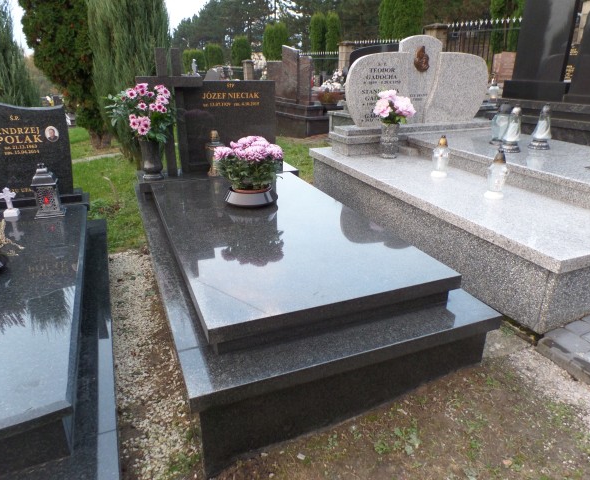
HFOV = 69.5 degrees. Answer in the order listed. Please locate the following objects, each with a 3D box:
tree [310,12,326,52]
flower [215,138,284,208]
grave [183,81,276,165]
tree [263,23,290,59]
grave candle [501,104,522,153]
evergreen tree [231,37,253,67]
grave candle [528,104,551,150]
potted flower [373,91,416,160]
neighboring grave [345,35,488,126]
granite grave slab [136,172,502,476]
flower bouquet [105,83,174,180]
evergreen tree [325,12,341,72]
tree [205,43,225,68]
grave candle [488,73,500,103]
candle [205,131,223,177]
[{"bbox_3d":[1.052,-8.664,19.241,0.740,2.885,0.740,-8,25,-21],"label":"tree"},{"bbox_3d":[-0.241,-0.368,2.264,0.385,0.341,0.363,1,23,0],"label":"flower"},{"bbox_3d":[-0.436,-0.802,2.907,0.625,0.536,0.080,-8,25,-21],"label":"grave"},{"bbox_3d":[-0.638,-6.188,14.648,0.820,2.300,0.820,-8,25,-21],"label":"tree"},{"bbox_3d":[1.624,-0.823,3.147,0.145,0.336,0.145,-8,25,-21],"label":"grave candle"},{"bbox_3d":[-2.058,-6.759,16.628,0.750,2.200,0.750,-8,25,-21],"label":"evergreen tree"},{"bbox_3d":[1.442,-0.663,2.462,0.118,0.245,0.118,-8,25,-21],"label":"grave candle"},{"bbox_3d":[0.607,-0.708,2.597,0.255,0.385,0.225,-8,25,-21],"label":"potted flower"},{"bbox_3d":[1.074,-1.392,3.710,1.474,0.726,0.110,-8,25,-21],"label":"neighboring grave"},{"bbox_3d":[-0.180,0.056,2.260,1.100,0.436,2.123,-8,25,-21],"label":"granite grave slab"},{"bbox_3d":[-0.963,-0.663,2.625,0.420,0.580,0.380,-8,25,-21],"label":"flower bouquet"},{"bbox_3d":[1.702,-8.314,18.463,0.710,2.769,0.710,1,23,0],"label":"evergreen tree"},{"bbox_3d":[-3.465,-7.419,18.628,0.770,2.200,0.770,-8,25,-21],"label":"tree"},{"bbox_3d":[2.148,-1.646,4.567,0.115,0.272,0.115,-8,25,-21],"label":"grave candle"},{"bbox_3d":[-0.543,-0.574,2.816,0.125,0.290,0.125,-8,25,-21],"label":"candle"}]

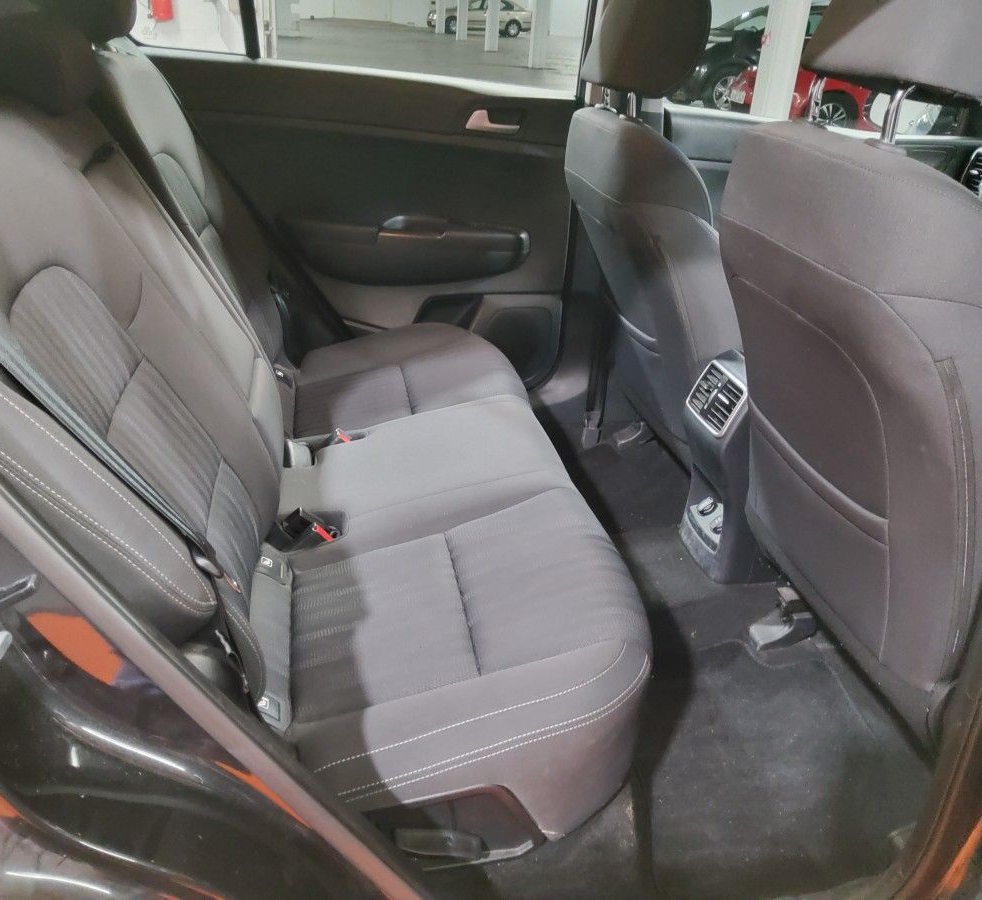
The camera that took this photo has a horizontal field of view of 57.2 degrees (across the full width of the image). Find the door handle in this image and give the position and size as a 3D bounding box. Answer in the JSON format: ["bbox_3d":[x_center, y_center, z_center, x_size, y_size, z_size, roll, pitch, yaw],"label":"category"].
[{"bbox_3d":[0.003,-0.689,1.893,0.114,0.043,0.030,2,27,-13],"label":"door handle"}]

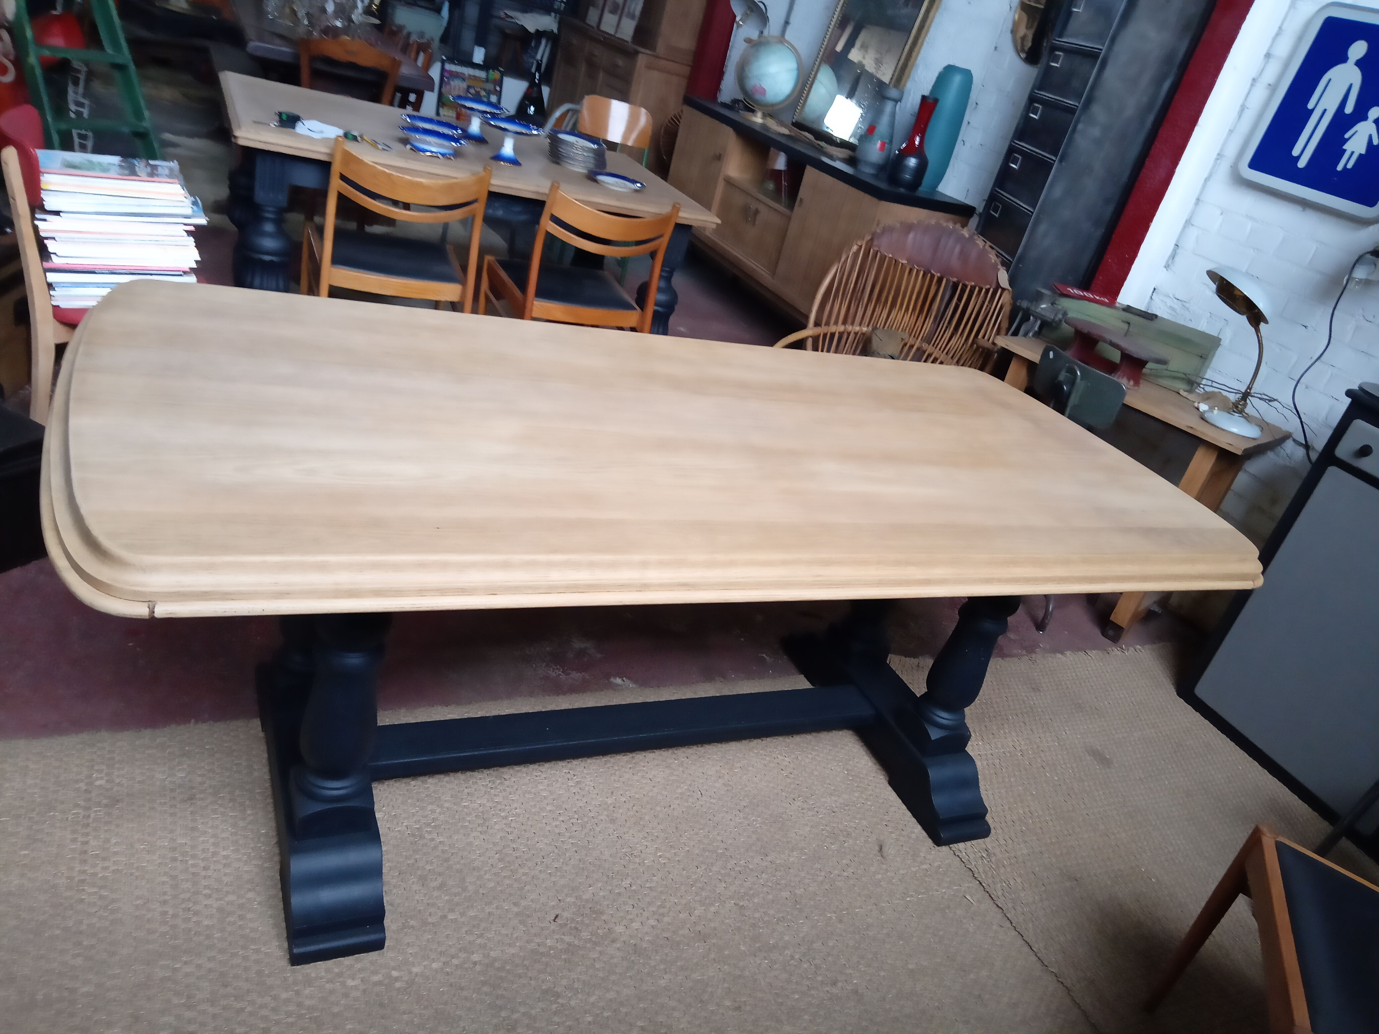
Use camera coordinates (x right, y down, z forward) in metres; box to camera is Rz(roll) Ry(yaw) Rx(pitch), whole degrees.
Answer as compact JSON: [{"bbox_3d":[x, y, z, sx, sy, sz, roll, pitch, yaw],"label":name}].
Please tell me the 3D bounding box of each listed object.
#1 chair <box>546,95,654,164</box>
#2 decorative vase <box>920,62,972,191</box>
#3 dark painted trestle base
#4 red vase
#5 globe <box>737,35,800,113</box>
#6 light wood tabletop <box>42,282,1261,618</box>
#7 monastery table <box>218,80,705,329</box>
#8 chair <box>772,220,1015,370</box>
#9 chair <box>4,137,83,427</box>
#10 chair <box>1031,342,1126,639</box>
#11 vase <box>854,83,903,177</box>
[{"bbox_3d":[-0.492,-1.835,5.678,0.430,0.810,0.480,12,26,-9],"label":"chair"},{"bbox_3d":[1.301,-1.935,5.189,0.205,0.570,0.205,1,30,-28],"label":"decorative vase"},{"bbox_3d":[-0.027,0.191,2.025,1.430,0.730,0.727,1,30,-28],"label":"dark painted trestle base"},{"bbox_3d":[1.135,-1.824,5.053,0.183,0.415,0.183,1,30,-28],"label":"red vase"},{"bbox_3d":[0.477,-2.628,6.225,0.350,0.450,0.340,13,26,-7],"label":"globe"},{"bbox_3d":[0.071,-0.146,1.855,2.069,0.050,0.965,1,30,-28],"label":"light wood tabletop"},{"bbox_3d":[-0.852,-0.932,3.716,1.530,0.780,1.000,1,30,-28],"label":"monastery table"},{"bbox_3d":[0.661,-0.510,3.579,0.680,0.930,0.700,18,26,4],"label":"chair"},{"bbox_3d":[-1.359,-0.477,2.488,0.510,0.810,0.460,0,30,-29],"label":"chair"},{"bbox_3d":[1.171,-0.112,3.235,0.480,0.800,0.410,-6,33,-37],"label":"chair"},{"bbox_3d":[0.985,-1.973,5.272,0.178,0.405,0.178,1,30,-28],"label":"vase"}]

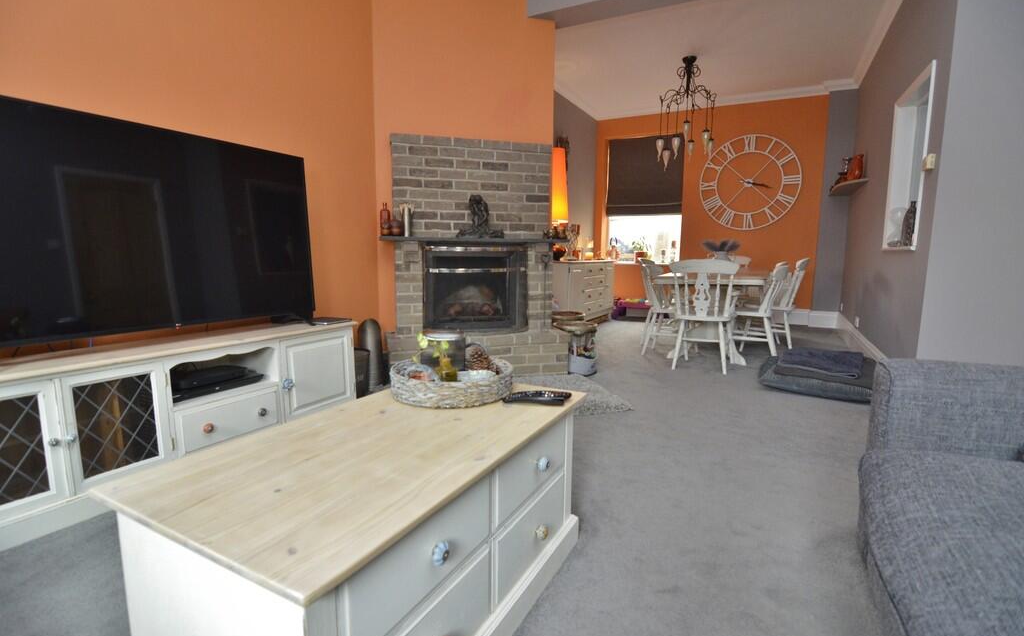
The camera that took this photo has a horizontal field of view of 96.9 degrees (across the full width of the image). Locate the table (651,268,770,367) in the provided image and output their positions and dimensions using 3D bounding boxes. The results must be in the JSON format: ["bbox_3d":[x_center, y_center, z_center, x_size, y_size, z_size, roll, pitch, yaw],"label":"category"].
[{"bbox_3d":[2.007,-0.042,4.450,0.870,0.730,1.600,4,9,30],"label":"table"}]

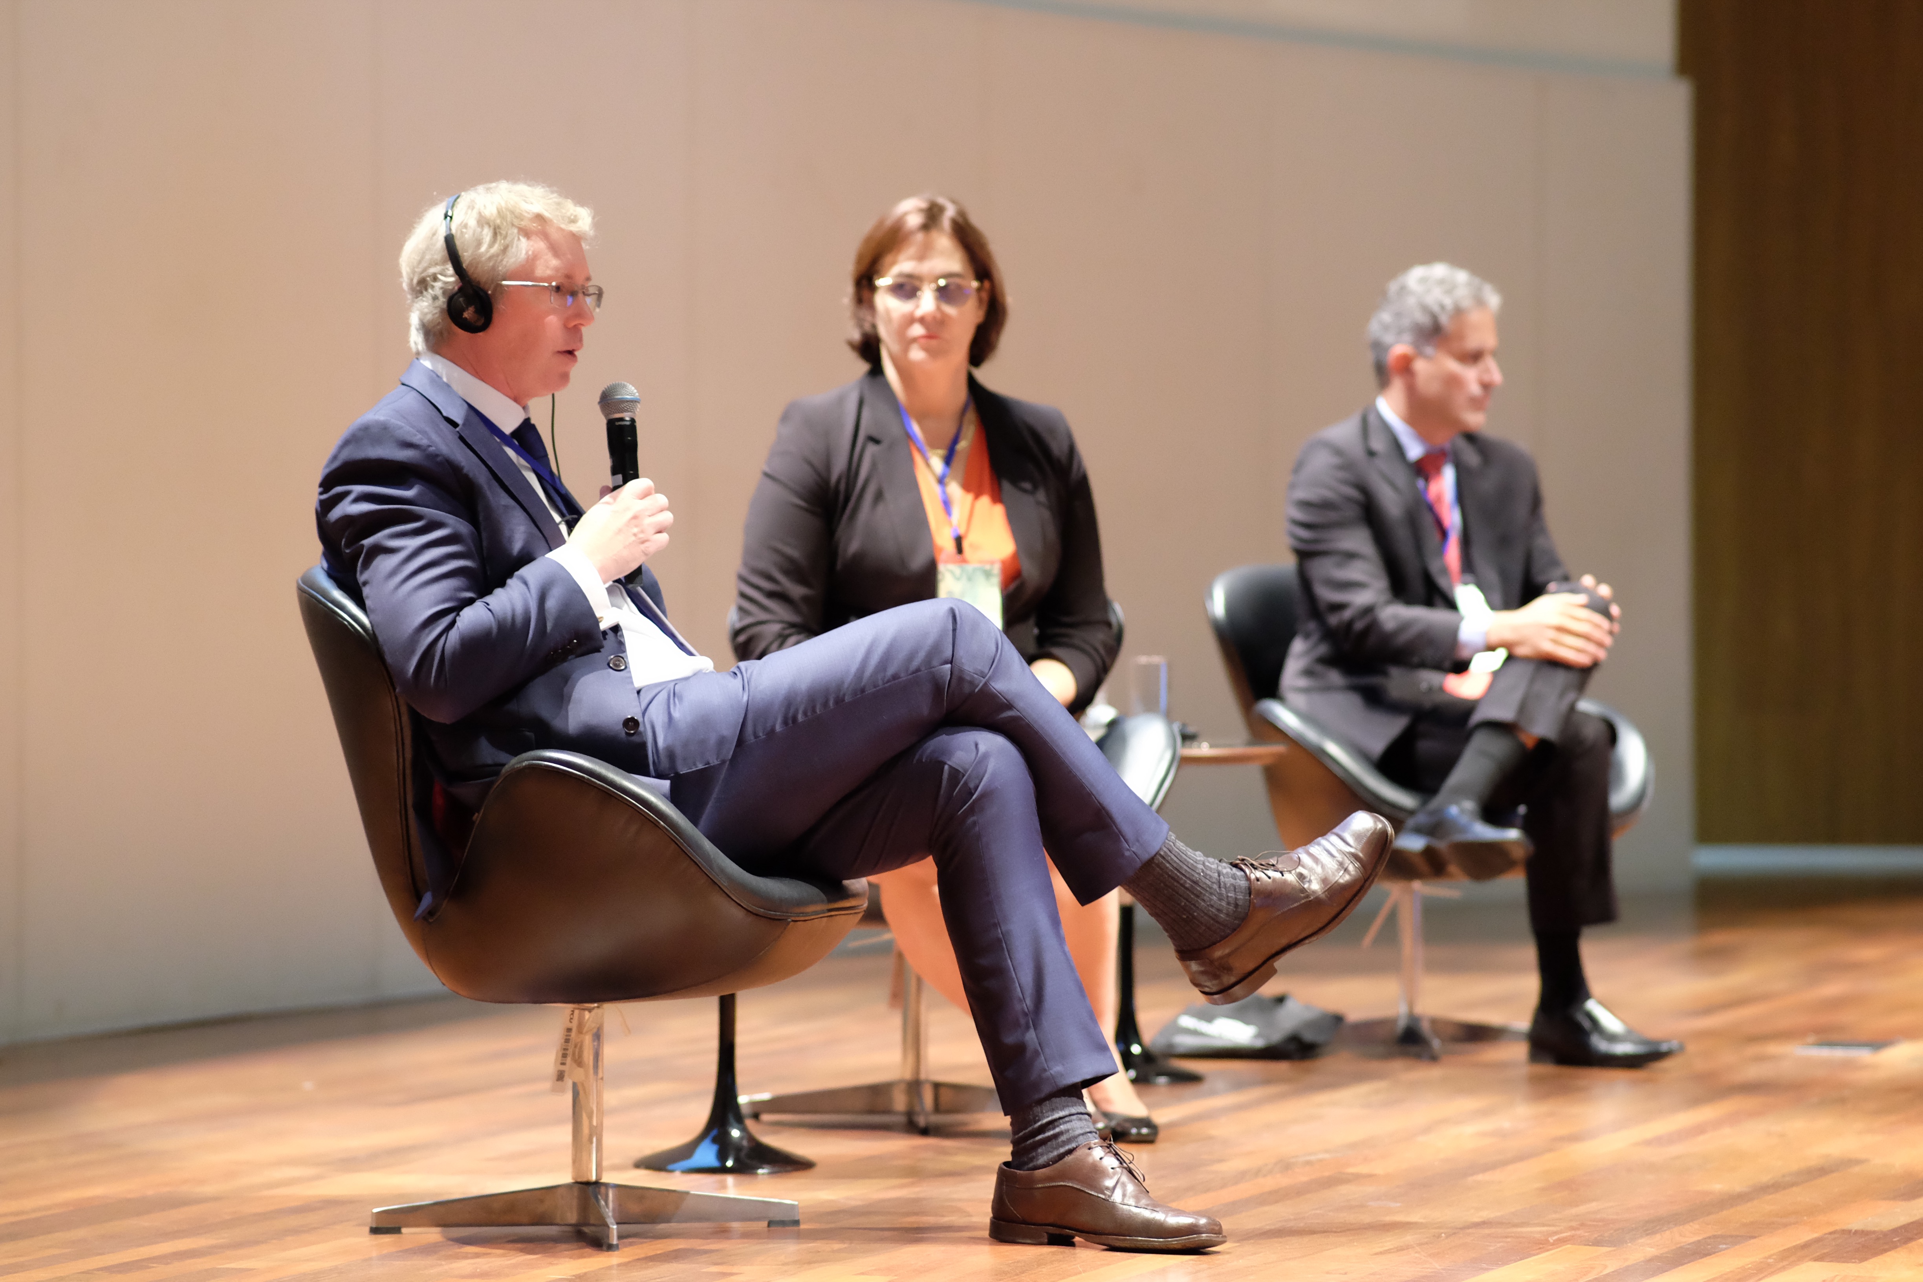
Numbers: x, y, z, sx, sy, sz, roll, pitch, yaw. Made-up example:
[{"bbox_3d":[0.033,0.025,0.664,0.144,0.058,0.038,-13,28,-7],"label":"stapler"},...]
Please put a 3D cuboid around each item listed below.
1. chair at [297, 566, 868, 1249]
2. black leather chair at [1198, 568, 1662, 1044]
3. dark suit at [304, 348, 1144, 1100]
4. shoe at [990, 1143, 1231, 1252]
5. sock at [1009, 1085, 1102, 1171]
[{"bbox_3d":[-0.437,0.297,7.970,0.680,0.780,0.730,0,1,15],"label":"chair"},{"bbox_3d":[0.722,0.264,10.950,0.730,0.775,0.680,-1,1,-44],"label":"black leather chair"},{"bbox_3d":[-0.215,0.106,7.920,0.950,0.860,0.560,0,1,18],"label":"dark suit"},{"bbox_3d":[0.162,0.634,7.820,0.285,0.120,0.108,0,1,25],"label":"shoe"},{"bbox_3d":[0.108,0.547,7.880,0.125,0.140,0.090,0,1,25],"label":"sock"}]

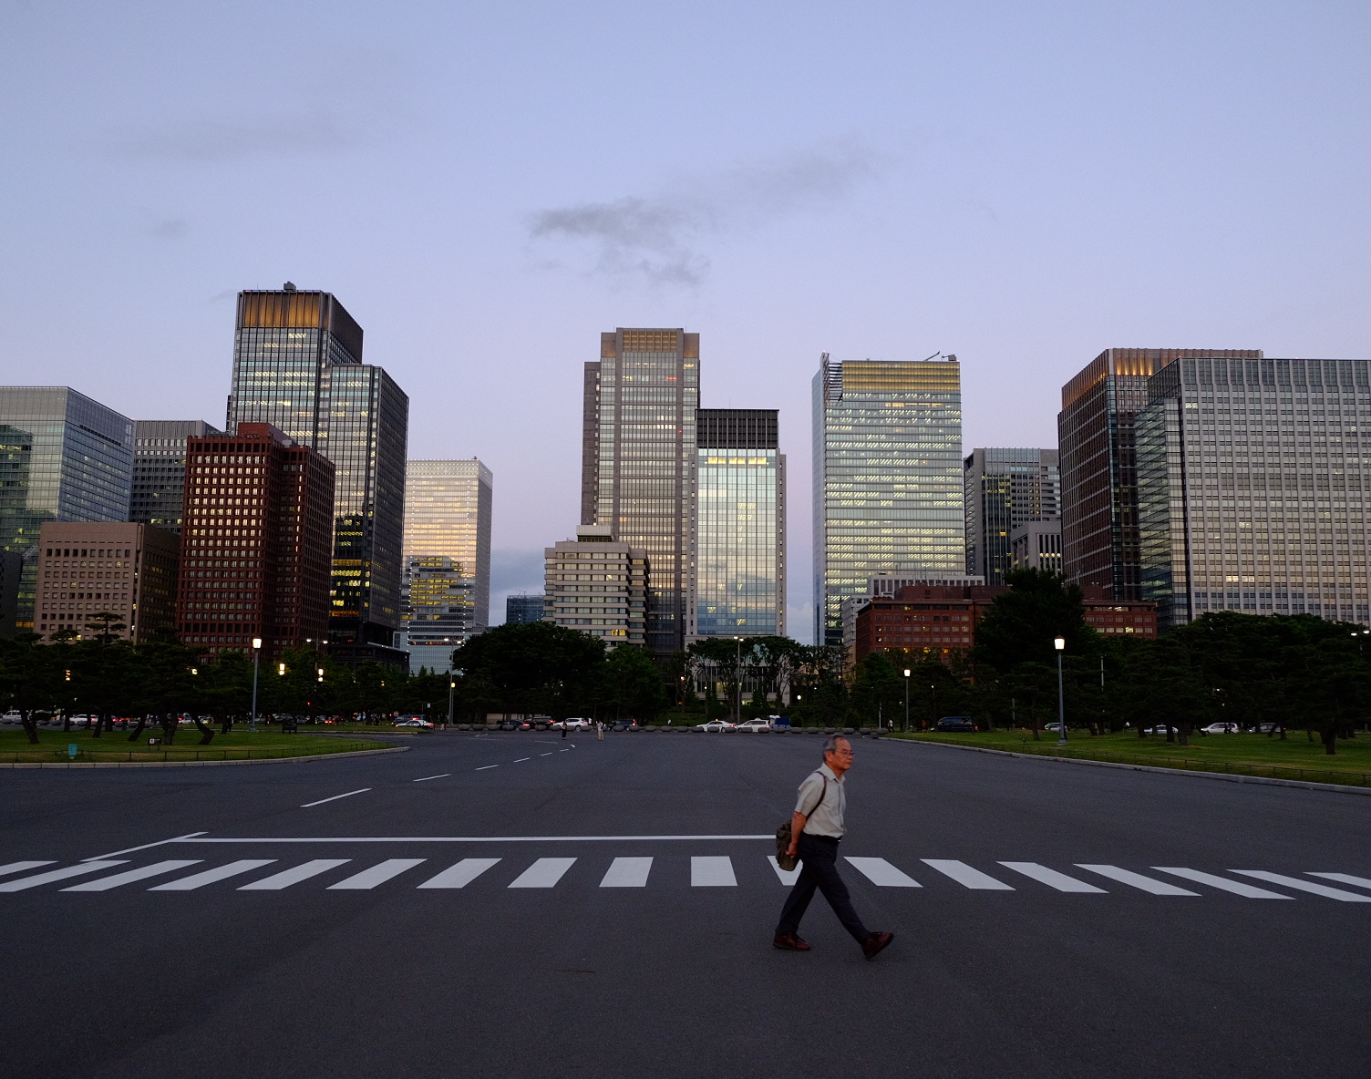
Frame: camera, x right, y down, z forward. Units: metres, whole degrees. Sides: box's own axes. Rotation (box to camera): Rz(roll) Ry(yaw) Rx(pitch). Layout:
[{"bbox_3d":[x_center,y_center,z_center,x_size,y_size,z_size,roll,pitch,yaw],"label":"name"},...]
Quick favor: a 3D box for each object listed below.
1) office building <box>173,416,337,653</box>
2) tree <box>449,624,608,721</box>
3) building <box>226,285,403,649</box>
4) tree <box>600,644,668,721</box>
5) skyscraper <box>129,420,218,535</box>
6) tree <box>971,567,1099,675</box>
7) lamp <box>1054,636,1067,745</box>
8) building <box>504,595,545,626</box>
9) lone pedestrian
[{"bbox_3d":[-161.149,14.814,457.550,40.000,100.500,51.000,1,-8,0],"label":"office building"},{"bbox_3d":[-23.006,19.798,176.924,22.519,15.439,21.619,1,-8,0],"label":"tree"},{"bbox_3d":[-180.360,-15.511,595.959,73.000,198.000,61.000,1,-8,0],"label":"building"},{"bbox_3d":[-7.473,21.254,174.725,9.651,12.249,9.265,1,-8,0],"label":"tree"},{"bbox_3d":[-265.655,14.939,636.067,37.000,147.000,55.000,1,-8,0],"label":"skyscraper"},{"bbox_3d":[52.483,16.405,181.529,19.010,24.452,18.249,1,-8,0],"label":"tree"},{"bbox_3d":[23.367,9.338,75.462,0.680,6.714,0.680,1,-8,0],"label":"lamp"},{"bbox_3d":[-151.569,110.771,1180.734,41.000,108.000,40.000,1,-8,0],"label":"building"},{"bbox_3d":[1.121,2.316,9.234,0.850,1.630,0.500,-2,-8,18],"label":"lone pedestrian"}]

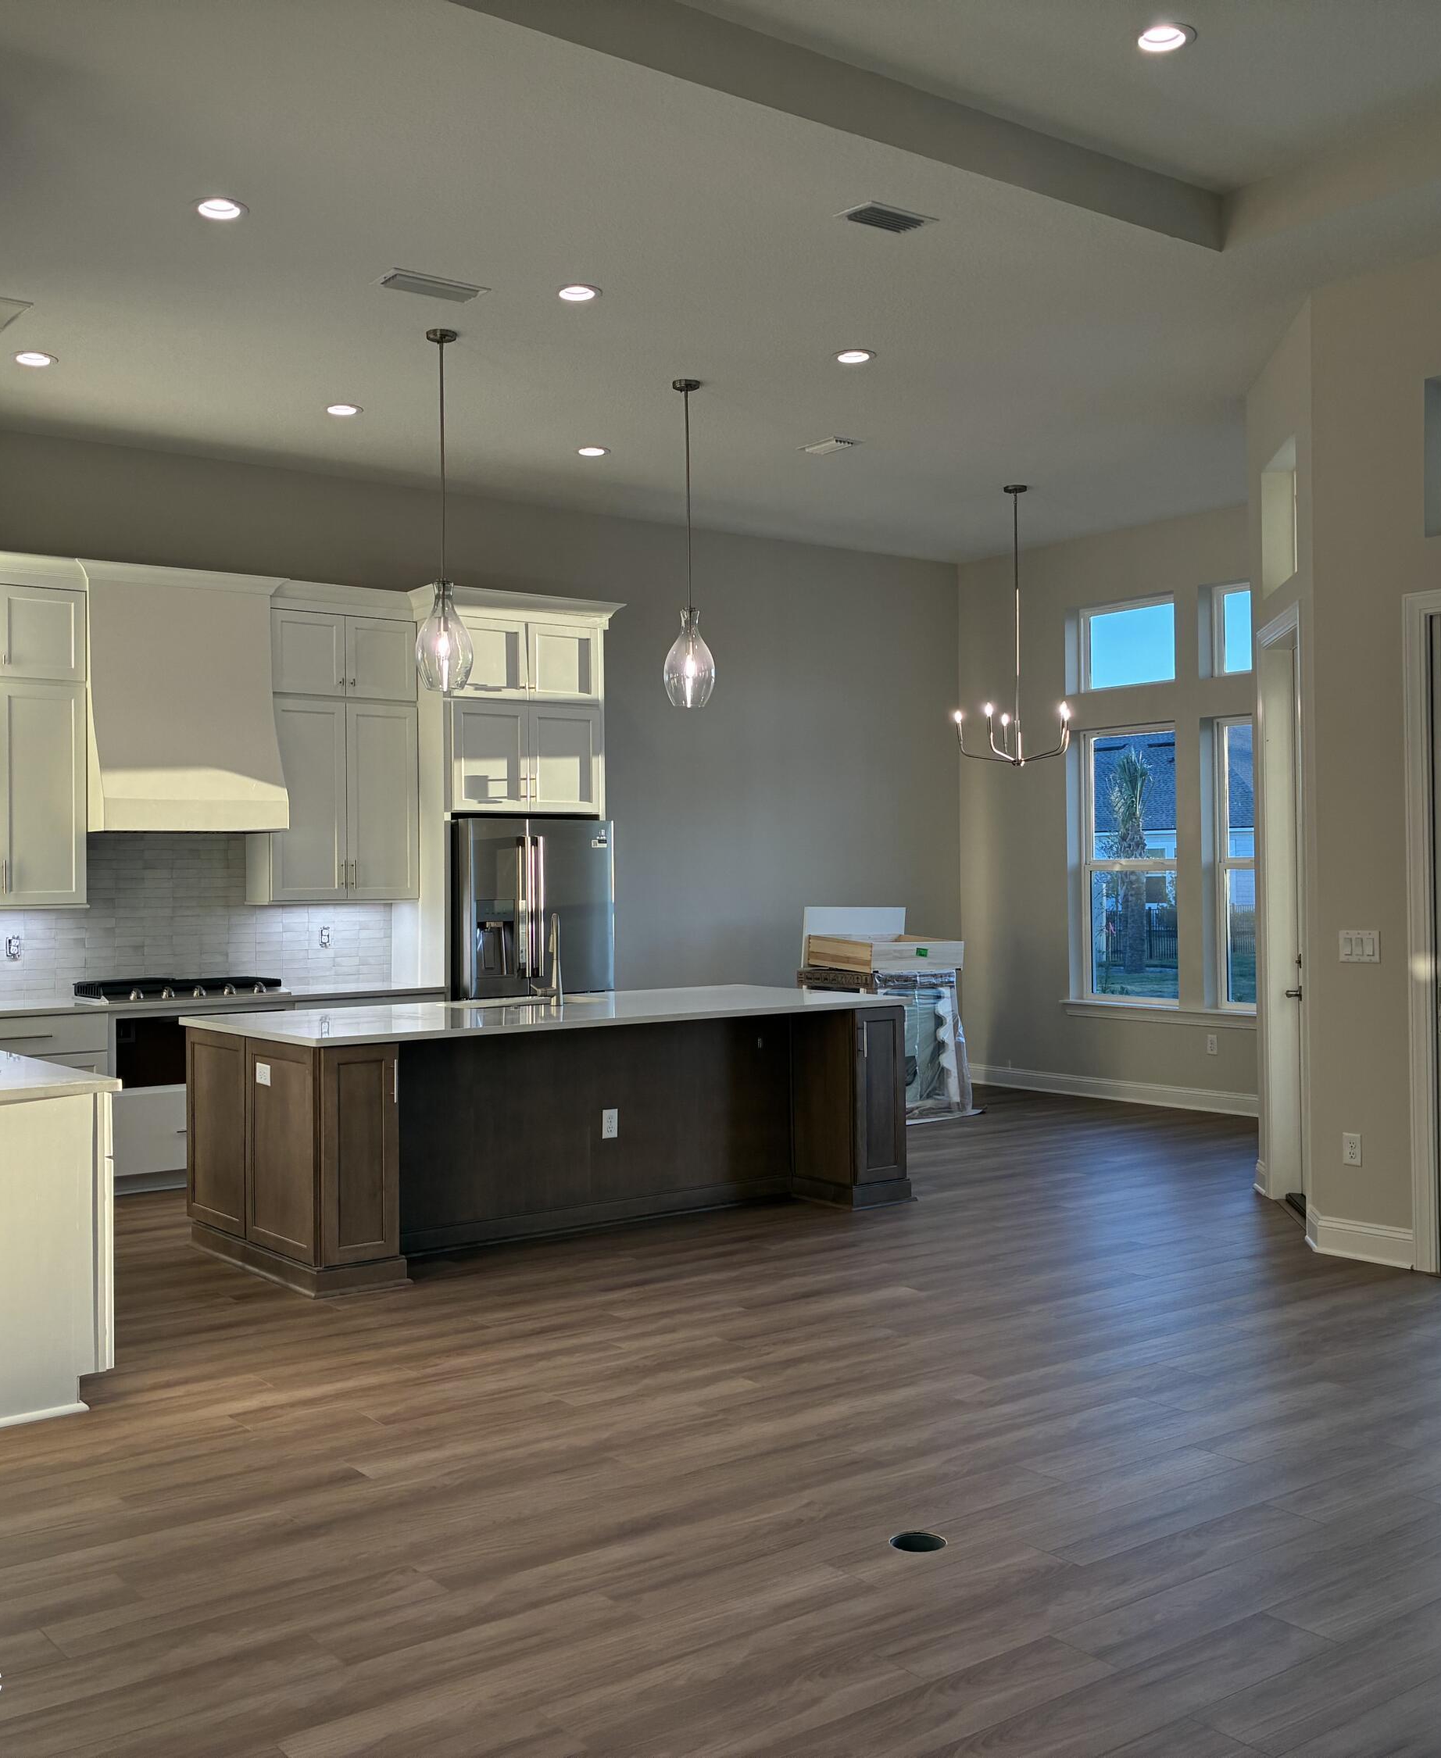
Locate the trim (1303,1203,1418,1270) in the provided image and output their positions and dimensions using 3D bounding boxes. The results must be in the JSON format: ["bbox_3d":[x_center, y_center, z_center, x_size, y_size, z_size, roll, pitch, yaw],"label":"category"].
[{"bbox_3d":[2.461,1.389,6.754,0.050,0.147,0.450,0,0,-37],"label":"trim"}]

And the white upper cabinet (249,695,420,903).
[{"bbox_3d":[-2.056,-0.407,9.362,0.840,1.055,0.345,0,0,-37],"label":"white upper cabinet"}]

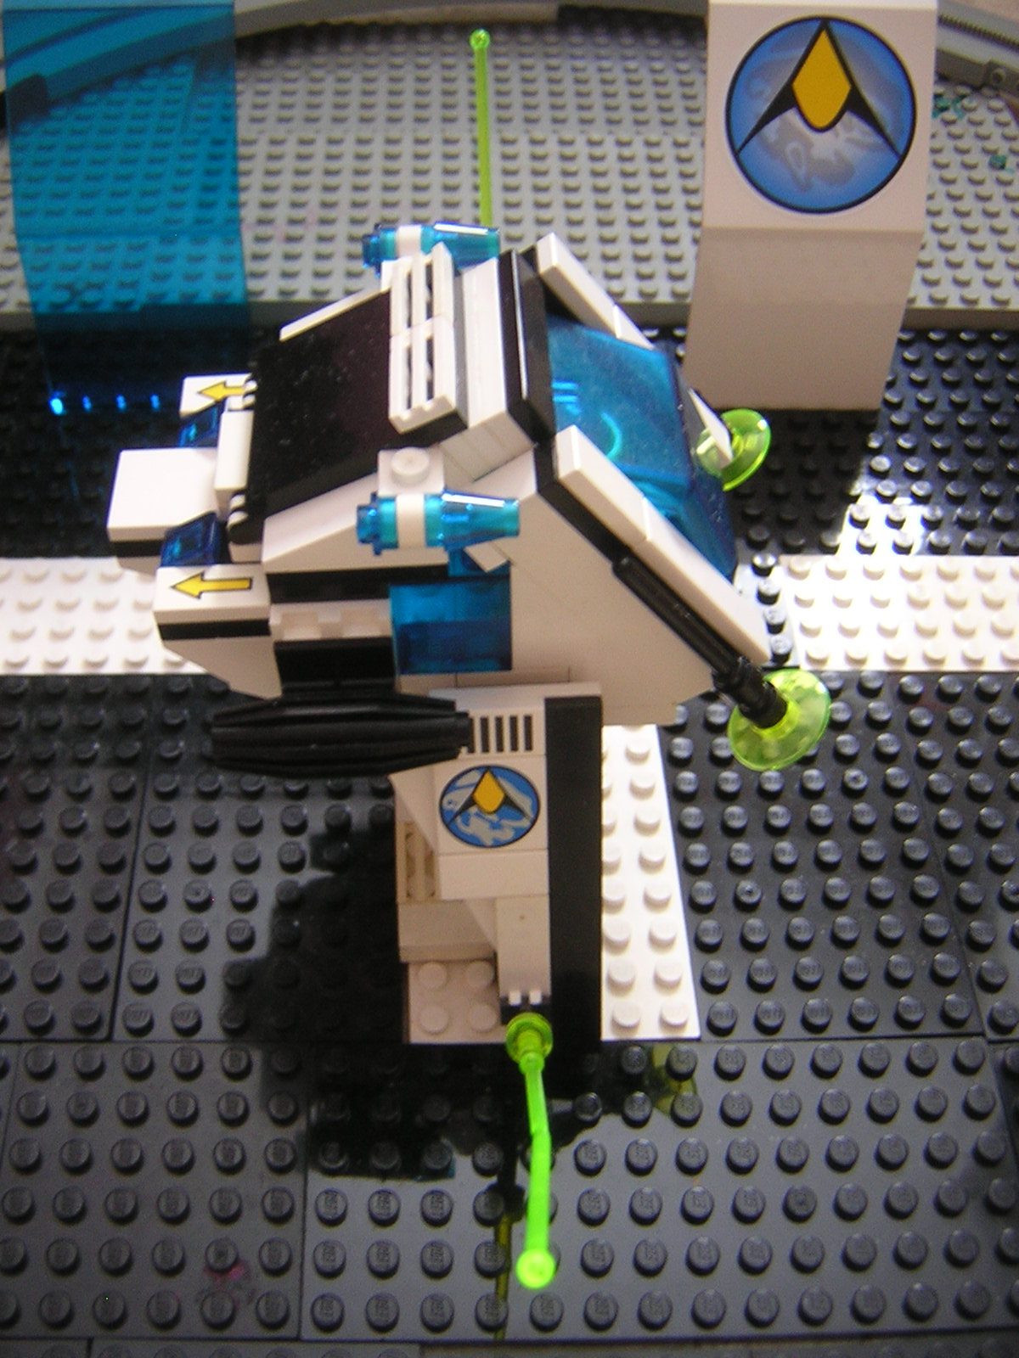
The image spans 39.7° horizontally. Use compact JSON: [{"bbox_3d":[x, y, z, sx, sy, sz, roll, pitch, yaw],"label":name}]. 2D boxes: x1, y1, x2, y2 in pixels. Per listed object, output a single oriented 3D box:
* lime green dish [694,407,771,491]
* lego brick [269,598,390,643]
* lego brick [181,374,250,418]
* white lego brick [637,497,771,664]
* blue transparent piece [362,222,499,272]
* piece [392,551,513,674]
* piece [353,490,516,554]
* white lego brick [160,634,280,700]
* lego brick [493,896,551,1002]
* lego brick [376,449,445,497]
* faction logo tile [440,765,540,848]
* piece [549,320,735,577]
[{"bbox_3d":[0.035,-0.039,0.234,0.016,0.005,0.016,-27,46,27],"label":"lime green dish"},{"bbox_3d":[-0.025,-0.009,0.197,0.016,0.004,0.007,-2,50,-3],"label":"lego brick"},{"bbox_3d":[-0.044,-0.044,0.225,0.016,0.003,0.008,-2,53,-1],"label":"lego brick"},{"bbox_3d":[0.027,-0.013,0.199,0.003,0.032,0.008,-29,44,26],"label":"white lego brick"},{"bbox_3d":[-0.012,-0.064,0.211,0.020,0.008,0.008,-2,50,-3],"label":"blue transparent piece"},{"bbox_3d":[-0.008,-0.012,0.196,0.016,0.026,0.007,-2,50,-3],"label":"piece"},{"bbox_3d":[-0.009,-0.019,0.171,0.020,0.008,0.008,-3,52,-2],"label":"piece"},{"bbox_3d":[-0.041,-0.004,0.202,0.015,0.013,0.008,-2,50,-3],"label":"white lego brick"},{"bbox_3d":[0.002,0.041,0.216,0.008,0.021,0.004,-3,26,-2],"label":"lego brick"},{"bbox_3d":[-0.012,-0.025,0.176,0.008,0.005,0.008,-2,50,-3],"label":"lego brick"},{"bbox_3d":[-0.003,0.018,0.206,0.016,0.016,0.003,-3,26,-2],"label":"faction logo tile"},{"bbox_3d":[0.021,-0.034,0.200,0.010,0.038,0.032,-32,44,31],"label":"piece"}]

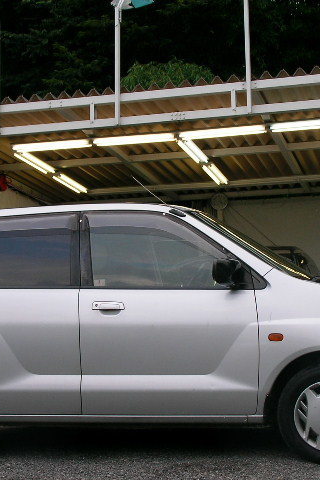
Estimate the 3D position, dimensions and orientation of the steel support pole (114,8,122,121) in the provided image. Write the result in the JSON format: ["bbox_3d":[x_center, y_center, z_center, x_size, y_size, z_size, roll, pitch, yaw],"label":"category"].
[{"bbox_3d":[-0.524,-2.194,10.879,0.060,1.516,0.060,-3,-7,15],"label":"steel support pole"}]

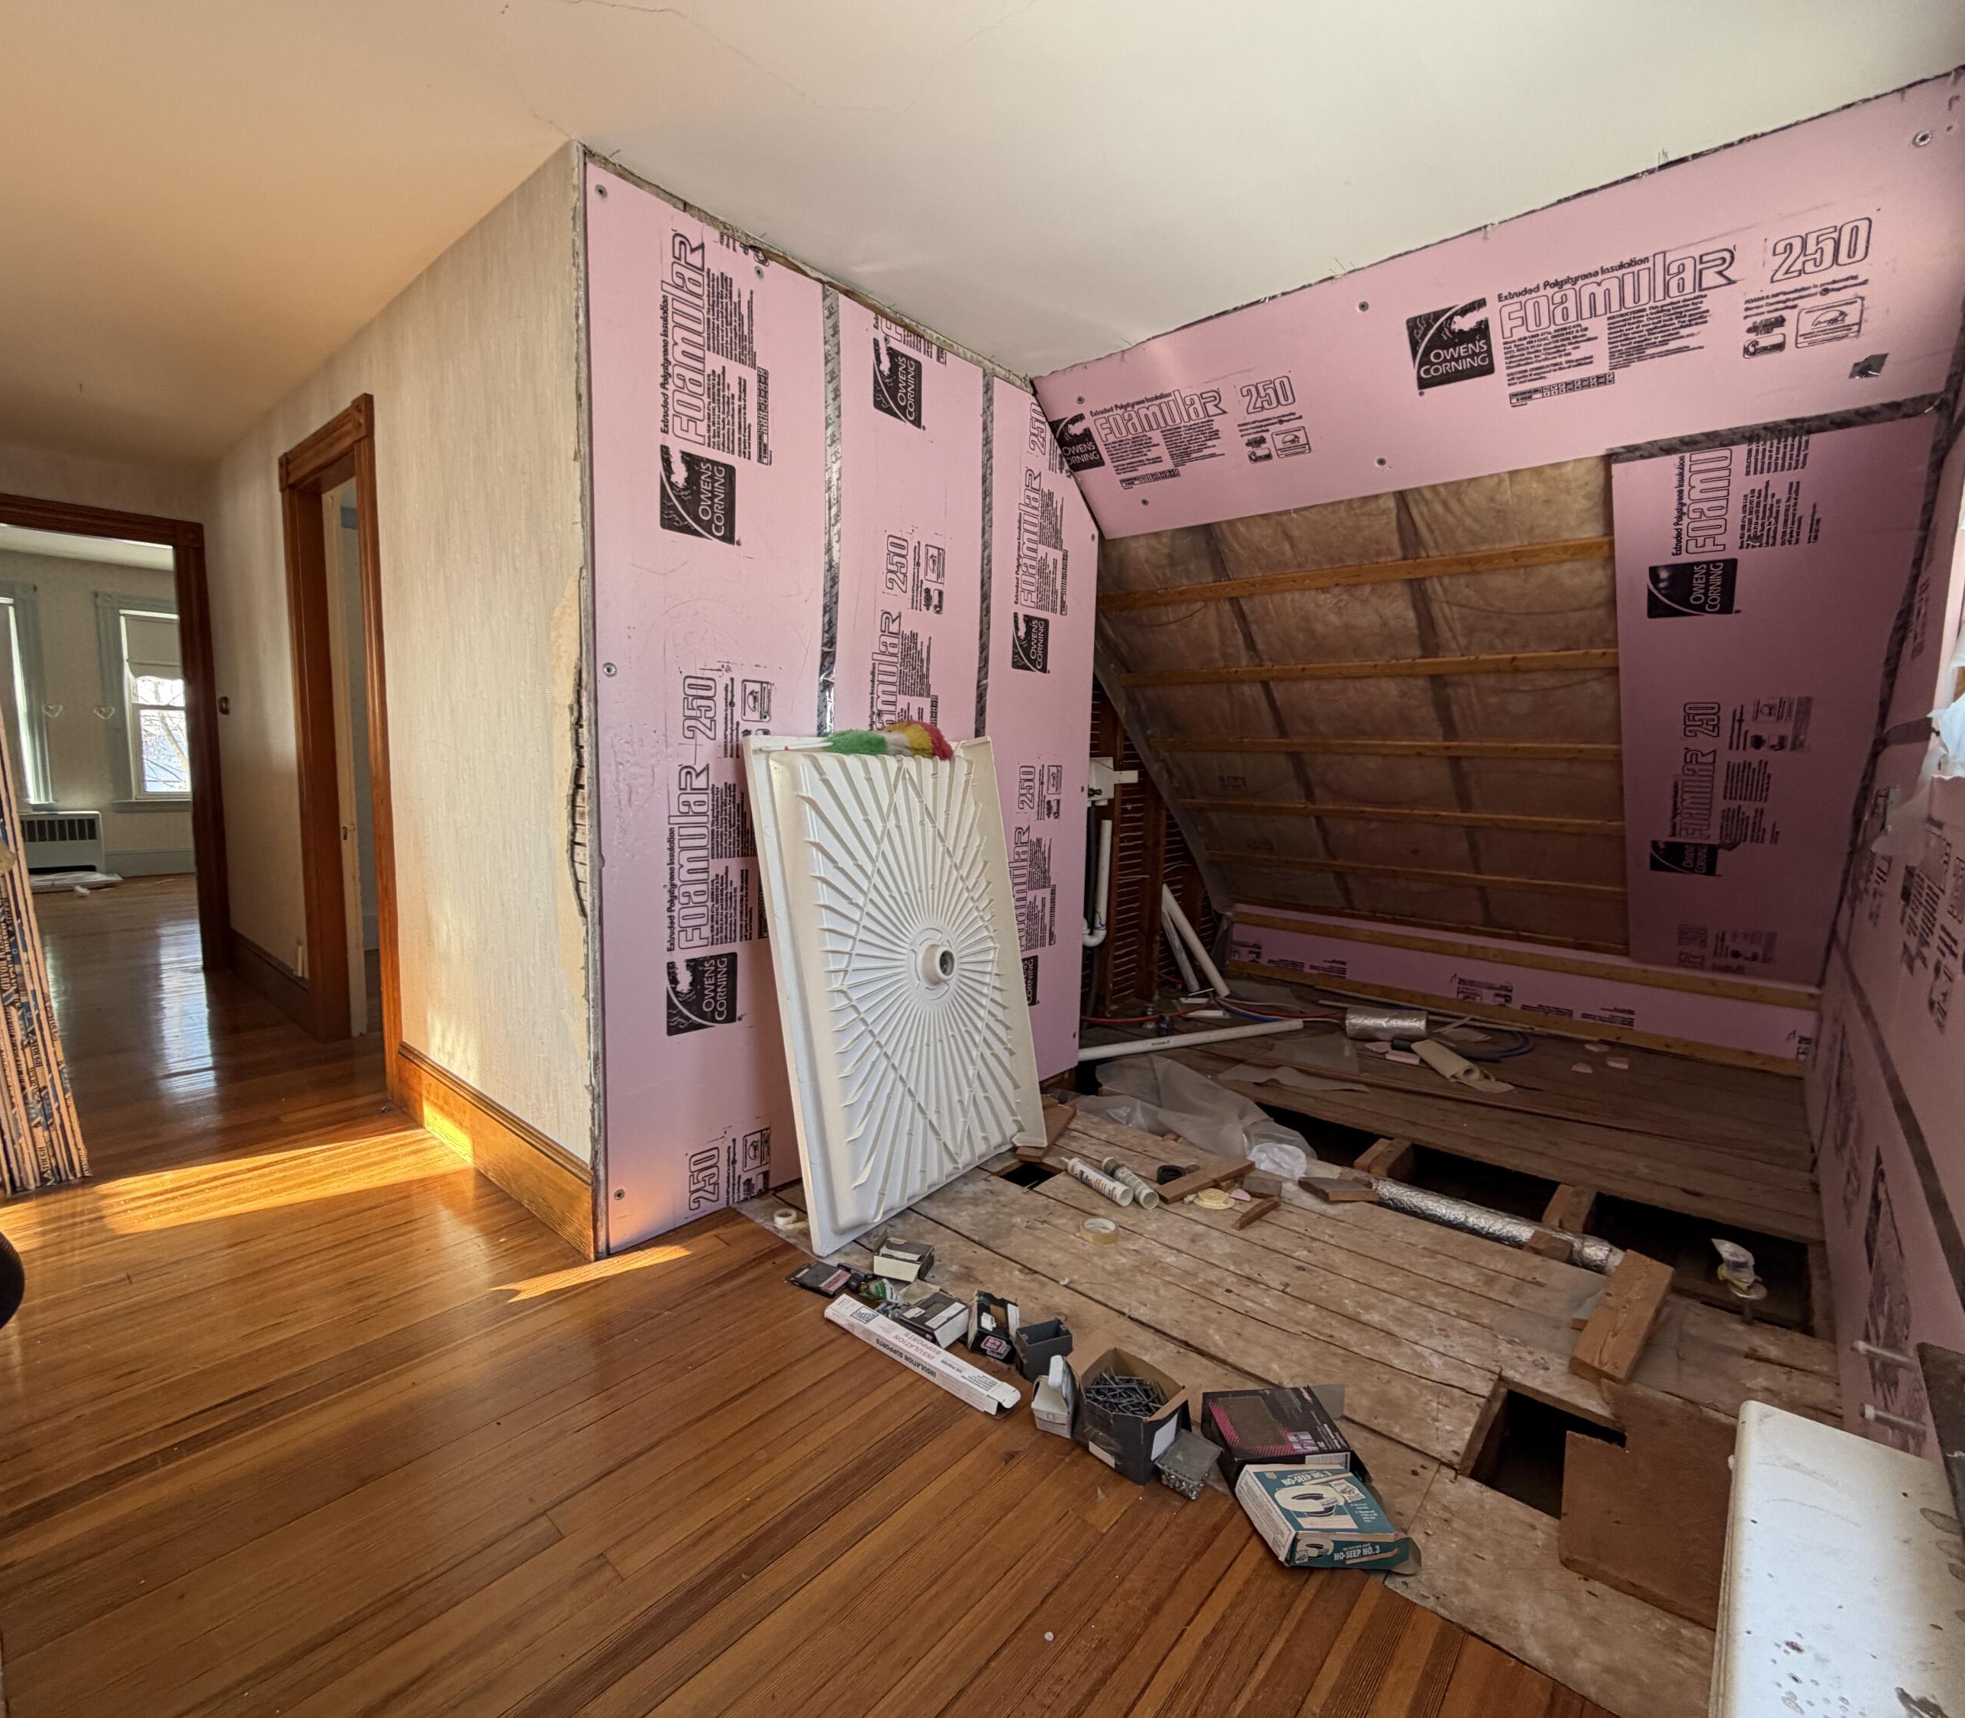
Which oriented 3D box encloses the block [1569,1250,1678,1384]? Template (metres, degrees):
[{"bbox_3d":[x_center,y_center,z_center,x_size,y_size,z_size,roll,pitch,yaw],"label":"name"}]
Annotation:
[{"bbox_3d":[1.377,0.964,1.979,0.088,0.037,0.550,8,9,44],"label":"block"}]

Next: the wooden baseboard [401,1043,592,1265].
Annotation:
[{"bbox_3d":[-1.342,0.750,2.499,1.225,0.202,0.022,7,9,40],"label":"wooden baseboard"}]

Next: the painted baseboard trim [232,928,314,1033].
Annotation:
[{"bbox_3d":[-3.148,0.523,4.086,1.440,0.200,0.022,7,9,40],"label":"painted baseboard trim"}]

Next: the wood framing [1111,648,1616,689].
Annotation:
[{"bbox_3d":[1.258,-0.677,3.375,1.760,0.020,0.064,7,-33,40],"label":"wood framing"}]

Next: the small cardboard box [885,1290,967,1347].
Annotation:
[{"bbox_3d":[-0.099,0.932,1.880,0.108,0.045,0.096,6,8,37],"label":"small cardboard box"}]

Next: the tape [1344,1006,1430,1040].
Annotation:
[{"bbox_3d":[1.736,0.712,3.979,0.300,0.127,0.127,2,7,2],"label":"tape"}]

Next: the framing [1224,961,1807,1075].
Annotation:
[{"bbox_3d":[2.256,0.701,4.332,2.388,0.065,0.030,7,9,41],"label":"framing"}]

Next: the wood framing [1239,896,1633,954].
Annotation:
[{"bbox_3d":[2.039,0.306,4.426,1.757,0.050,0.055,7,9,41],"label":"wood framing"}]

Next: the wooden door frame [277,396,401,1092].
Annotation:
[{"bbox_3d":[-2.166,-0.340,3.202,0.990,2.150,0.130,7,9,41],"label":"wooden door frame"}]

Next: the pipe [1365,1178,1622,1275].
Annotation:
[{"bbox_3d":[1.305,0.939,2.416,0.600,0.090,0.090,7,9,41],"label":"pipe"}]

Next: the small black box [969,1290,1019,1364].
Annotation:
[{"bbox_3d":[0.022,0.929,1.841,0.083,0.041,0.123,21,8,-2],"label":"small black box"}]

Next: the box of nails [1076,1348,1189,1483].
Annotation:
[{"bbox_3d":[0.247,0.932,1.559,0.132,0.112,0.118,7,9,41],"label":"box of nails"}]

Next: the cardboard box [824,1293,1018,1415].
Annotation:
[{"bbox_3d":[-0.130,0.950,1.788,0.435,0.028,0.054,6,8,37],"label":"cardboard box"}]

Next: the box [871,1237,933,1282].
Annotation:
[{"bbox_3d":[-0.176,0.919,2.107,0.100,0.045,0.078,3,7,16],"label":"box"}]

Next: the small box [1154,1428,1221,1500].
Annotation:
[{"bbox_3d":[0.338,0.986,1.507,0.067,0.032,0.092,7,9,39],"label":"small box"}]

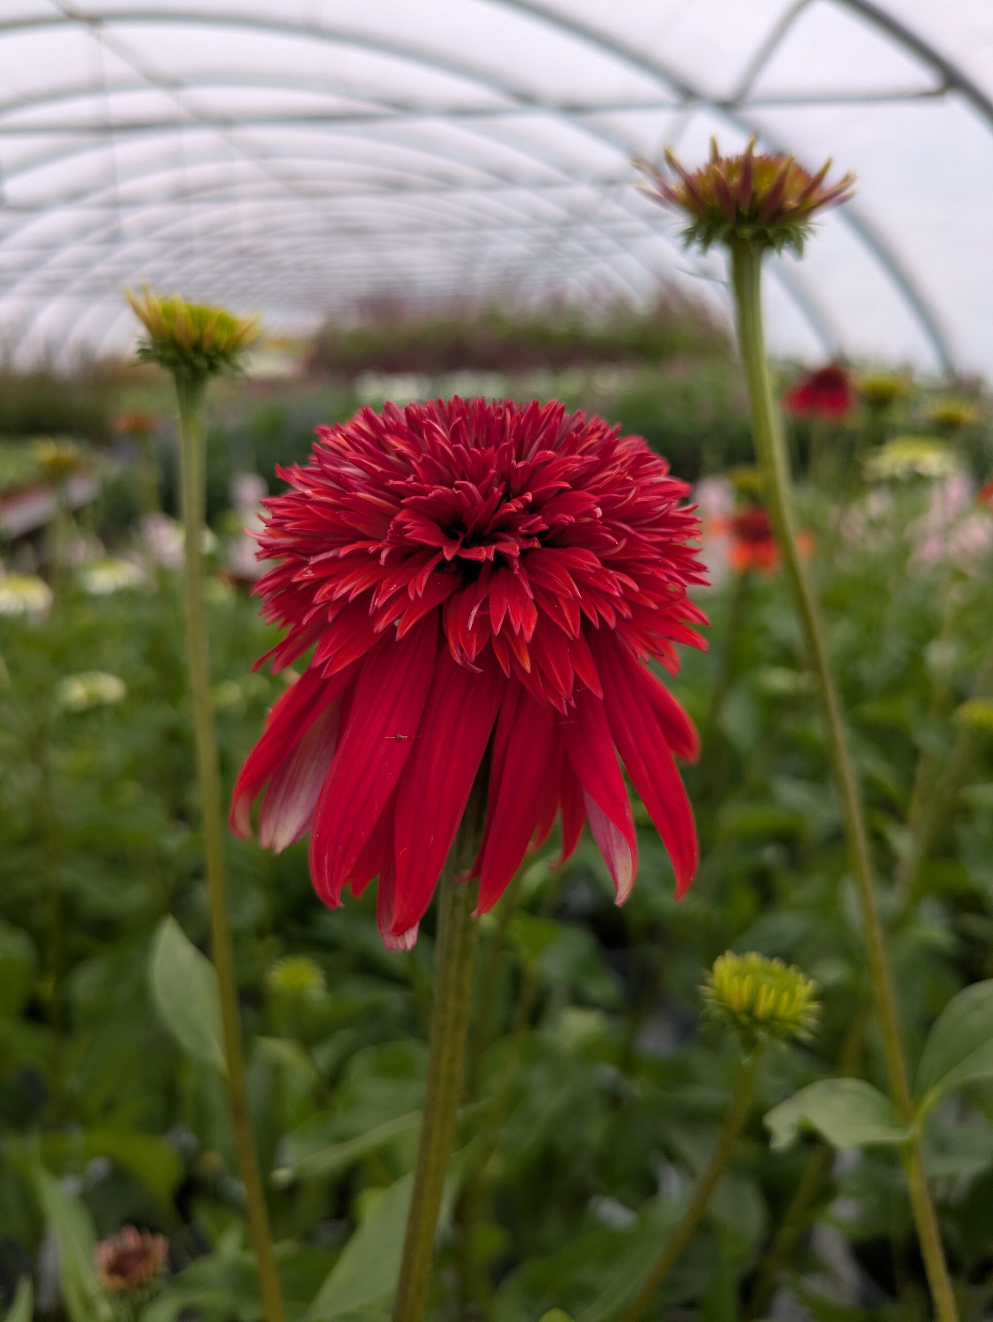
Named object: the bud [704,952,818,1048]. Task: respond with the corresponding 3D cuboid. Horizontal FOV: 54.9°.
[{"bbox_3d":[0.071,0.093,0.260,0.030,0.019,0.030,9,12,0],"label":"bud"}]

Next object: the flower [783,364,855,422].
[{"bbox_3d":[0.321,-0.267,0.950,0.062,0.050,0.062,-1,20,0],"label":"flower"}]

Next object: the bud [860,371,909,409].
[{"bbox_3d":[0.324,-0.226,0.800,0.037,0.026,0.037,-1,20,0],"label":"bud"}]

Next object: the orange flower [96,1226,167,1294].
[{"bbox_3d":[-0.145,0.239,0.380,0.025,0.017,0.025,0,18,0],"label":"orange flower"}]

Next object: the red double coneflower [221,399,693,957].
[{"bbox_3d":[-0.005,-0.005,0.170,0.080,0.074,0.080,3,25,0],"label":"red double coneflower"}]

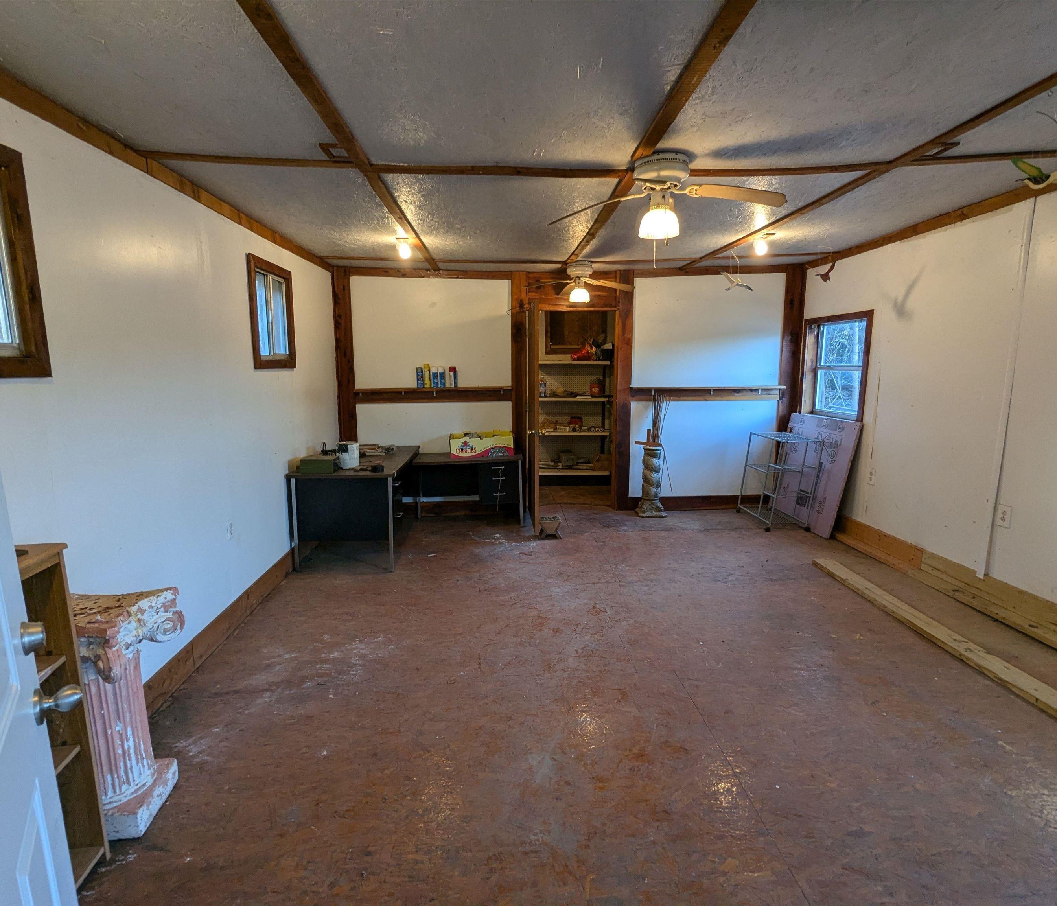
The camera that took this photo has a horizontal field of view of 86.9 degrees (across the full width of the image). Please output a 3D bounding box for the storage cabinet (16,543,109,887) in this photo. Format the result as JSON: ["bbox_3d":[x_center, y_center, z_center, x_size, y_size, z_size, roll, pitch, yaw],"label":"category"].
[{"bbox_3d":[-1.399,0.825,1.272,0.290,1.015,0.760,-1,9,-7],"label":"storage cabinet"}]

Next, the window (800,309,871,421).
[{"bbox_3d":[2.830,-0.773,5.165,0.070,0.963,1.055,0,9,-3],"label":"window"}]

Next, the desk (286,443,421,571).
[{"bbox_3d":[-1.393,0.405,4.811,0.784,0.743,1.487,-1,9,-2],"label":"desk"}]

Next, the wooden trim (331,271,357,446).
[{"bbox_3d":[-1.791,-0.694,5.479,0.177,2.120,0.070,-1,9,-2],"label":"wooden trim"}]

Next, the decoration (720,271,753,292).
[{"bbox_3d":[1.641,-1.358,4.413,0.290,0.160,0.180,-4,10,-22],"label":"decoration"}]

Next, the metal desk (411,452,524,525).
[{"bbox_3d":[-0.571,0.356,5.401,1.045,0.631,0.491,-1,9,-2],"label":"metal desk"}]

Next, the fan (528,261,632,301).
[{"bbox_3d":[0.451,-1.482,4.862,1.072,0.329,1.072,-1,9,-2],"label":"fan"}]

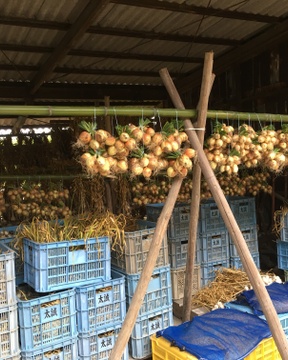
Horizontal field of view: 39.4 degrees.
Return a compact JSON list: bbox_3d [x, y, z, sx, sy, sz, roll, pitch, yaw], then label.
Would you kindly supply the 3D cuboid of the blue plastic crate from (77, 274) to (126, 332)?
[{"bbox_3d":[-0.412,0.849,2.941,0.365,0.305,0.520,-4,2,-31],"label":"blue plastic crate"}]

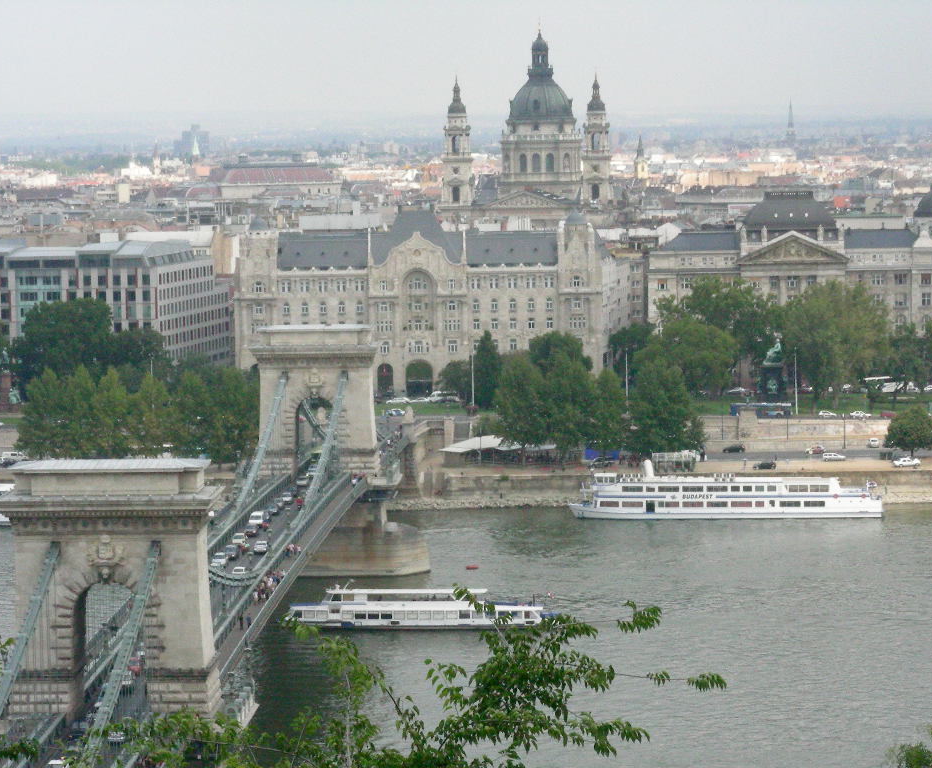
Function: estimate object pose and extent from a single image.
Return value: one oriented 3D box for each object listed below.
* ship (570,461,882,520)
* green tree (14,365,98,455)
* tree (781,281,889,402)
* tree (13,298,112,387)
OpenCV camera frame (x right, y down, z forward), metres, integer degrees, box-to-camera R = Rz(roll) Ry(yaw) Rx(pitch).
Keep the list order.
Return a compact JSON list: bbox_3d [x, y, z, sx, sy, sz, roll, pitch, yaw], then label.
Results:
[{"bbox_3d":[44.230,17.580,567.620,51.770,9.700,9.000,0,4,7],"label":"ship"},{"bbox_3d":[-74.310,5.900,606.560,14.520,18.150,12.000,-1,4,3],"label":"green tree"},{"bbox_3d":[72.920,-8.070,661.460,21.320,24.840,21.320,-1,4,0],"label":"tree"},{"bbox_3d":[-82.500,-6.100,683.470,20.400,22.780,20.400,-1,4,0],"label":"tree"}]

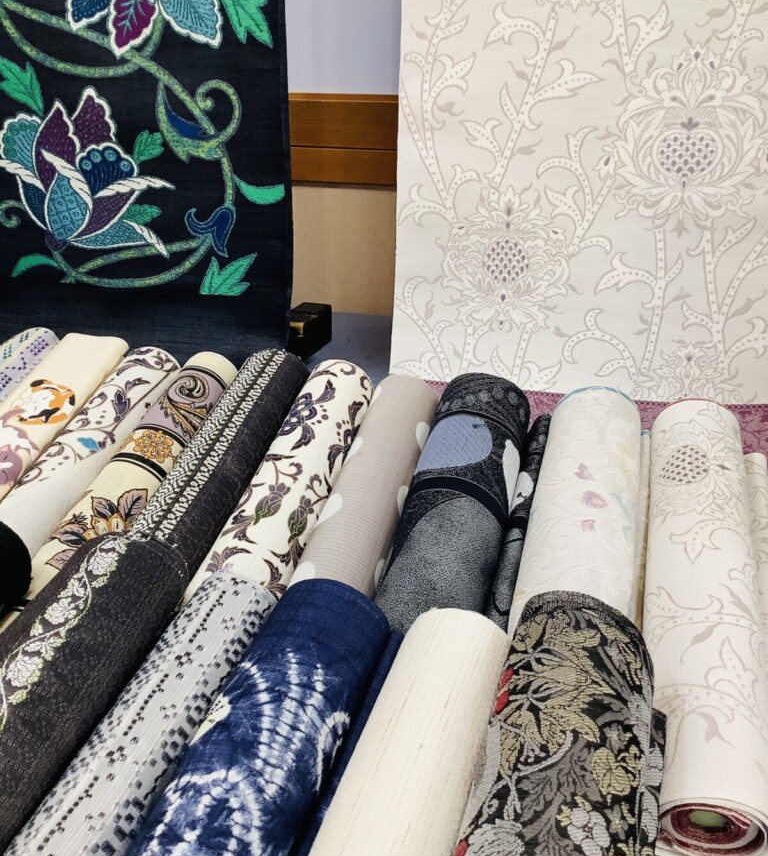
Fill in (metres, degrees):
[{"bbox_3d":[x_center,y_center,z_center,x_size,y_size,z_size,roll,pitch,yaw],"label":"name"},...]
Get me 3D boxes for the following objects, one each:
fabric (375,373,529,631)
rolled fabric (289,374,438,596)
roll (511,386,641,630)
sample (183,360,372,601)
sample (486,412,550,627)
[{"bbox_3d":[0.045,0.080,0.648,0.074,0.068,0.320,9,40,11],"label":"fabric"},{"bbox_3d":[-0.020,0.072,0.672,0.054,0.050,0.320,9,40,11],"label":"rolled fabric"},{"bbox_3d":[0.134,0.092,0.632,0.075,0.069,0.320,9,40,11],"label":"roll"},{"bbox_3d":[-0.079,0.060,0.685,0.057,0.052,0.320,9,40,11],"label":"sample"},{"bbox_3d":[0.091,0.100,0.649,0.029,0.037,0.320,9,40,11],"label":"sample"}]

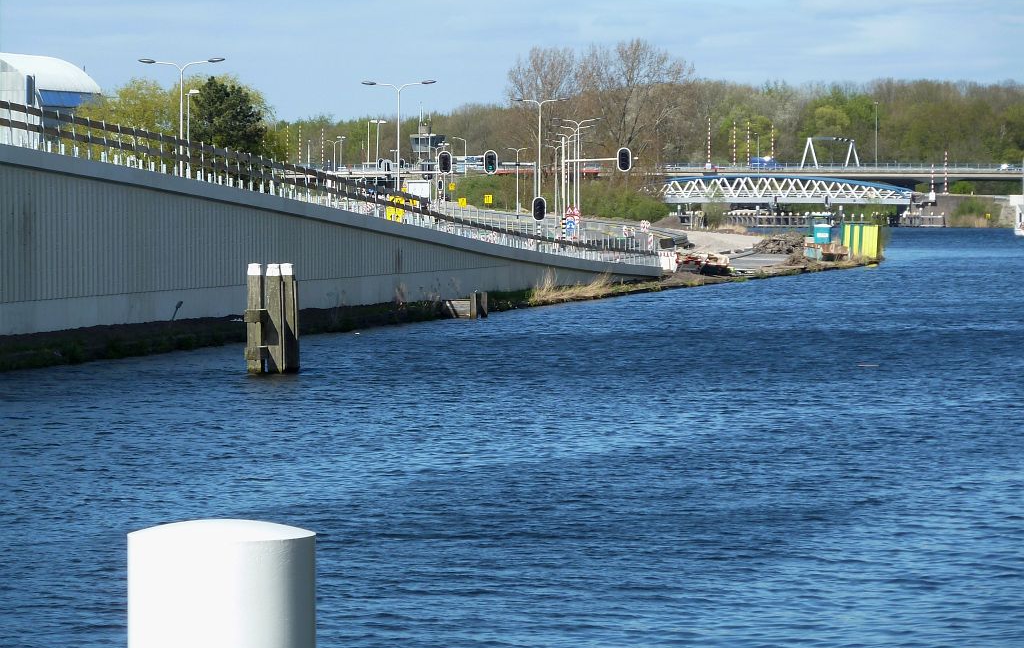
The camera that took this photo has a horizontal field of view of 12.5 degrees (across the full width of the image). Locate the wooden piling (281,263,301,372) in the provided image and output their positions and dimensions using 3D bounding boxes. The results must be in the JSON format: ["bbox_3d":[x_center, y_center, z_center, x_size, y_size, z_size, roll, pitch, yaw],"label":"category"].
[{"bbox_3d":[-5.369,-0.133,113.300,0.360,2.650,0.360,1,2,11],"label":"wooden piling"}]

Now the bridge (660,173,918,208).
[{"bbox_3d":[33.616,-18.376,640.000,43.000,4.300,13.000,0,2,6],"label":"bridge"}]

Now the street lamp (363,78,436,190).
[{"bbox_3d":[-6.421,-8.893,265.140,4.300,10.000,0.350,1,2,12],"label":"street lamp"}]

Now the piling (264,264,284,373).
[{"bbox_3d":[-5.730,-0.116,112.900,0.370,2.650,0.370,1,2,11],"label":"piling"}]

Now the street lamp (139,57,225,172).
[{"bbox_3d":[-15.871,-7.779,224.640,4.300,10.000,0.350,1,2,12],"label":"street lamp"}]

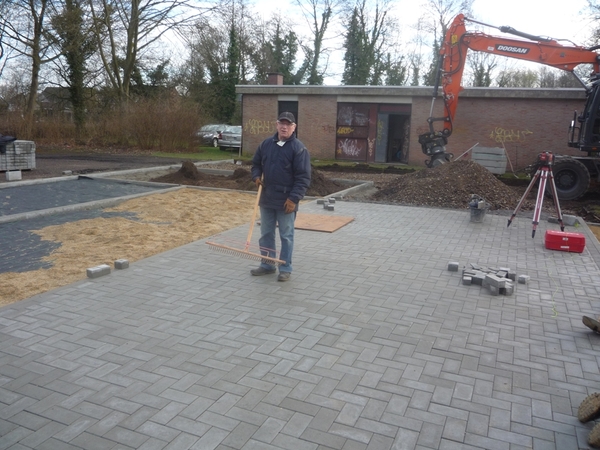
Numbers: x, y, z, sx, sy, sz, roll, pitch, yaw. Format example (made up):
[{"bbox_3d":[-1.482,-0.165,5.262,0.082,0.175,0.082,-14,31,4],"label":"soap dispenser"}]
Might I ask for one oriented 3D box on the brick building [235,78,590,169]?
[{"bbox_3d":[5.227,-4.851,25.425,14.870,3.170,7.500,7,12,22],"label":"brick building"}]

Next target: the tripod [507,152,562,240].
[{"bbox_3d":[3.759,-0.491,8.116,0.880,1.310,0.770,7,12,22],"label":"tripod"}]

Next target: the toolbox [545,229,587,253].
[{"bbox_3d":[3.711,0.234,7.275,0.480,0.210,0.300,7,12,24],"label":"toolbox"}]

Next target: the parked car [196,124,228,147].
[{"bbox_3d":[-5.490,-5.879,34.000,1.770,1.460,4.450,7,12,22],"label":"parked car"}]

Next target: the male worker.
[{"bbox_3d":[-0.195,-0.297,5.404,0.570,1.710,0.400,5,12,17],"label":"male worker"}]

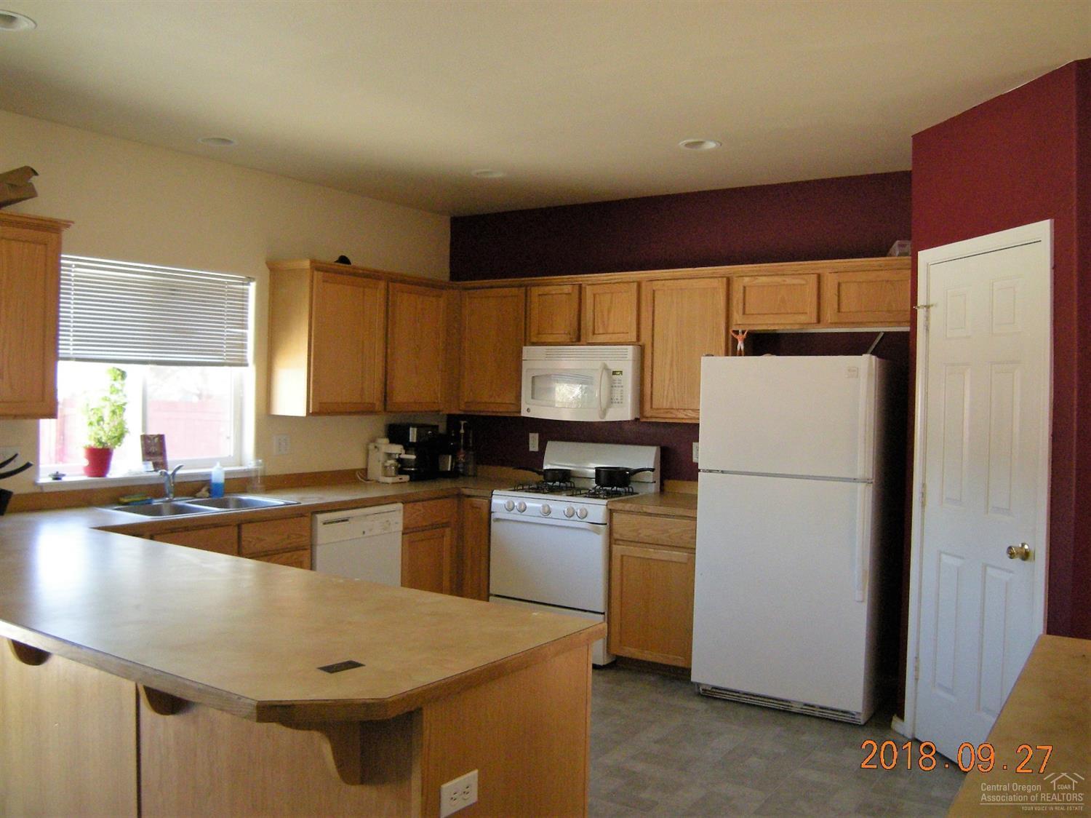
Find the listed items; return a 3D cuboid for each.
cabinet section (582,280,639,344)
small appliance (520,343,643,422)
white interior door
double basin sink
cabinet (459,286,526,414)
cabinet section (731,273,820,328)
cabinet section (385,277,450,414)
[{"bbox_3d":[0.456,-0.557,5.140,0.381,0.365,0.330,2,2,34],"label":"cabinet section"},{"bbox_3d":[0.278,-0.151,5.183,0.757,0.423,0.410,2,1,34],"label":"small appliance"},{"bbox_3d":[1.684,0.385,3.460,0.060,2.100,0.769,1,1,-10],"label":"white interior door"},{"bbox_3d":[-1.652,0.544,4.155,0.538,0.190,0.825,2,2,34],"label":"double basin sink"},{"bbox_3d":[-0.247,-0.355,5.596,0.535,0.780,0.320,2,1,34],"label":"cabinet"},{"bbox_3d":[1.246,-0.555,4.601,0.474,0.295,0.330,2,2,34],"label":"cabinet section"},{"bbox_3d":[-0.897,-0.385,5.442,0.330,0.780,0.583,2,2,34],"label":"cabinet section"}]

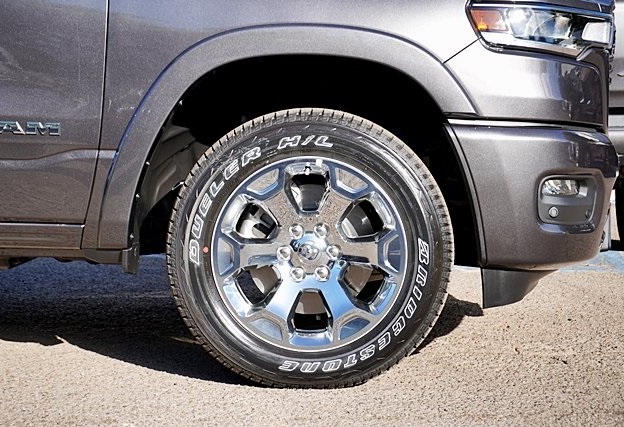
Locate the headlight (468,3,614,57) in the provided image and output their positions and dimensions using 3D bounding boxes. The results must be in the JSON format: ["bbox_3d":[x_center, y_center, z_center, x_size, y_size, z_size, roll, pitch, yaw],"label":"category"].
[{"bbox_3d":[0.664,-0.518,3.717,0.471,0.141,0.380,1,4,2],"label":"headlight"}]

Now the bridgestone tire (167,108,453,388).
[{"bbox_3d":[-0.004,0.091,3.699,0.810,0.790,0.280,1,4,2],"label":"bridgestone tire"}]

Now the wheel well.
[{"bbox_3d":[-0.004,-0.159,3.750,0.920,0.575,0.400,1,4,2],"label":"wheel well"}]

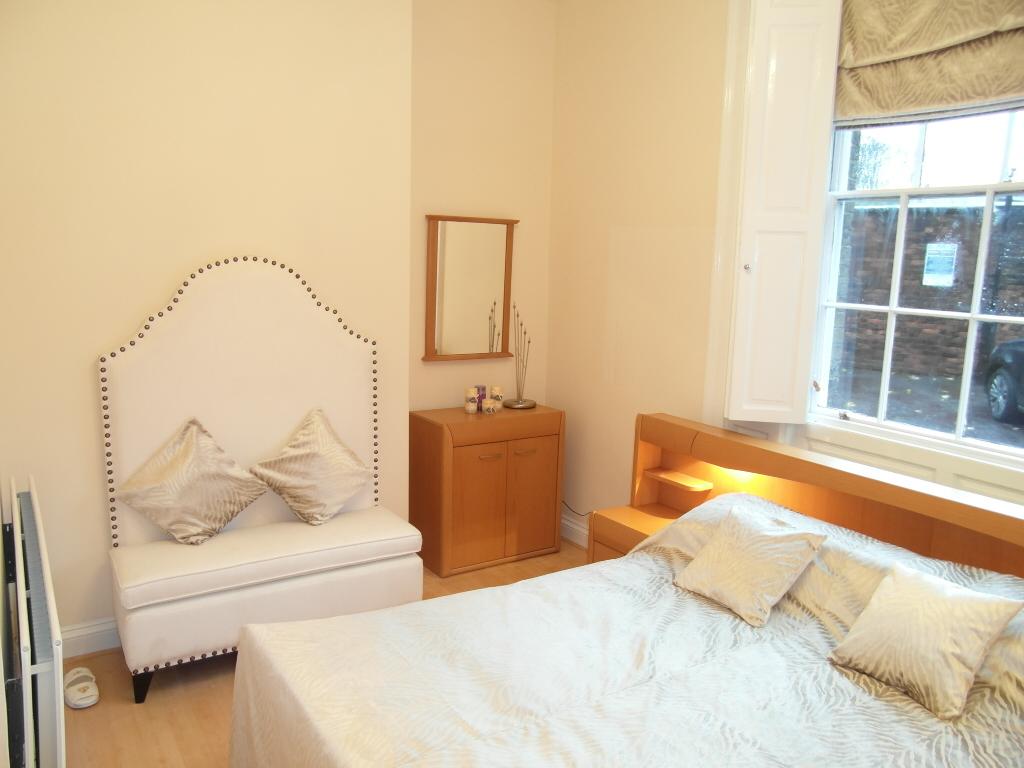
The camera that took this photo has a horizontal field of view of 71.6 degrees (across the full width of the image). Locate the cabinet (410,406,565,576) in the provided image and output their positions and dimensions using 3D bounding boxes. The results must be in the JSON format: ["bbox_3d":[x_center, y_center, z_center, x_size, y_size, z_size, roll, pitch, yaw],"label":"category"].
[{"bbox_3d":[-0.135,0.549,3.924,0.765,0.803,0.376,-4,11,-32],"label":"cabinet"}]

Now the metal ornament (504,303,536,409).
[{"bbox_3d":[0.059,-0.159,4.027,0.186,0.578,0.186,2,9,0],"label":"metal ornament"}]

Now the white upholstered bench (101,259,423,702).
[{"bbox_3d":[-0.975,0.296,2.884,1.155,1.586,0.446,-4,11,-32],"label":"white upholstered bench"}]

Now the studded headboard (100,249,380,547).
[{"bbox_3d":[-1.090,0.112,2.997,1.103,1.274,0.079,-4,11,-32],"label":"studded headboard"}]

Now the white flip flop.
[{"bbox_3d":[-1.578,1.091,2.597,0.108,0.074,0.231,-6,12,-40],"label":"white flip flop"}]

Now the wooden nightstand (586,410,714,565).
[{"bbox_3d":[0.636,0.632,3.220,0.422,0.913,0.398,-4,11,-32],"label":"wooden nightstand"}]

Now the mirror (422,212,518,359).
[{"bbox_3d":[-0.216,-0.516,3.890,0.596,0.765,0.043,-4,11,-32],"label":"mirror"}]

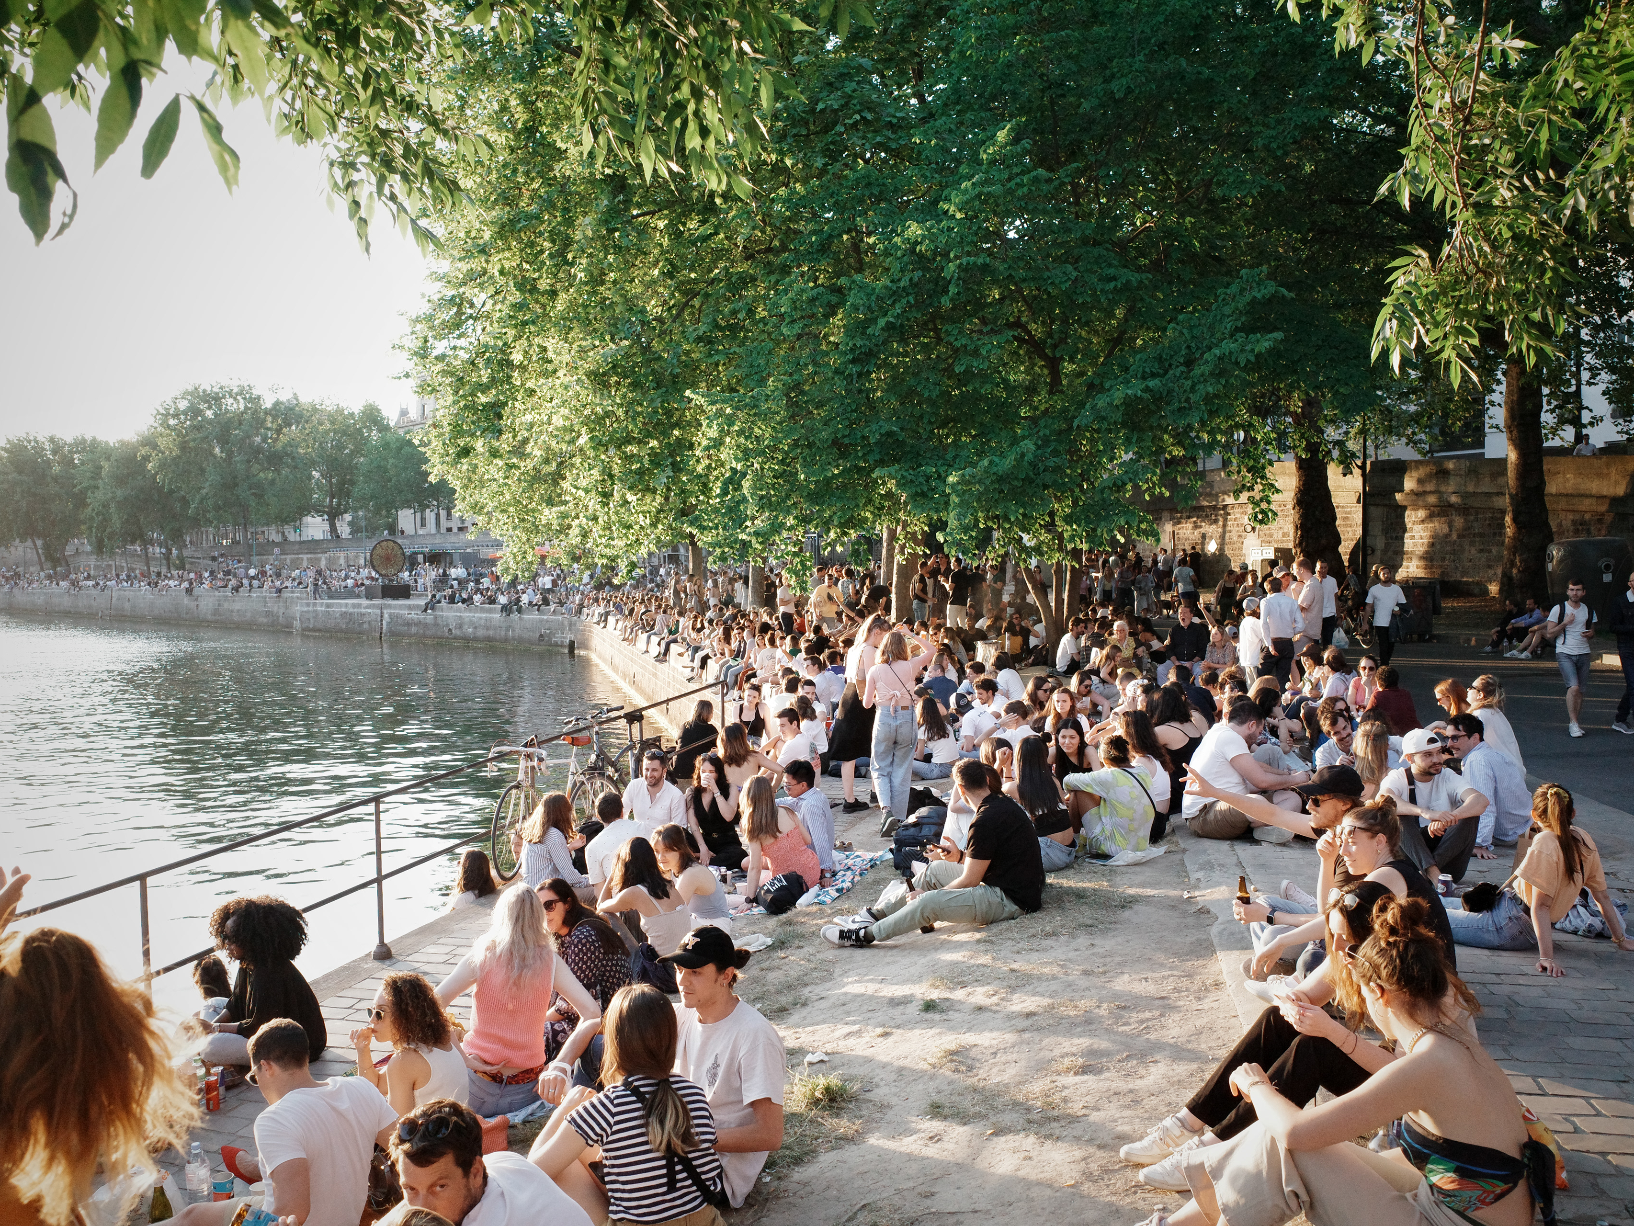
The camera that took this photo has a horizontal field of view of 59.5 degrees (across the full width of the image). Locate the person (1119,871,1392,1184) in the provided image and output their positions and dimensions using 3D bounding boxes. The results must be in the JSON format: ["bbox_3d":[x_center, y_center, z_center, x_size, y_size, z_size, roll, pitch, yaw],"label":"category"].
[{"bbox_3d":[1.419,1.268,4.380,0.970,0.900,0.450,-1,3,-9],"label":"person"}]

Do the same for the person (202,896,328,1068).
[{"bbox_3d":[-2.674,1.778,6.870,0.660,0.835,0.600,-1,2,-12],"label":"person"}]

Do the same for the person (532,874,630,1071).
[{"bbox_3d":[-1.018,1.564,6.200,0.630,0.810,0.500,-2,2,-30],"label":"person"}]

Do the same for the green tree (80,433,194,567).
[{"bbox_3d":[-61.703,-9.798,130.000,10.000,12.800,9.500,-1,3,-17],"label":"green tree"}]

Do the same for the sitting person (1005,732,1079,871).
[{"bbox_3d":[1.365,1.165,8.850,0.500,0.830,0.660,-2,3,-30],"label":"sitting person"}]

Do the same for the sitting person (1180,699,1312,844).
[{"bbox_3d":[2.675,0.998,8.950,0.800,0.870,0.600,-2,3,-21],"label":"sitting person"}]

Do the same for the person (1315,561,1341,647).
[{"bbox_3d":[7.480,0.104,21.000,0.480,1.770,0.340,1,2,34],"label":"person"}]

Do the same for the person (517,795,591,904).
[{"bbox_3d":[-1.739,1.574,9.700,0.720,0.731,0.500,-2,2,-44],"label":"person"}]

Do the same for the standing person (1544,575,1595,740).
[{"bbox_3d":[8.166,0.491,15.500,0.530,1.730,0.400,1,3,30],"label":"standing person"}]

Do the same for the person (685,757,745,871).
[{"bbox_3d":[-0.694,1.379,9.800,0.550,0.810,0.660,0,3,3],"label":"person"}]

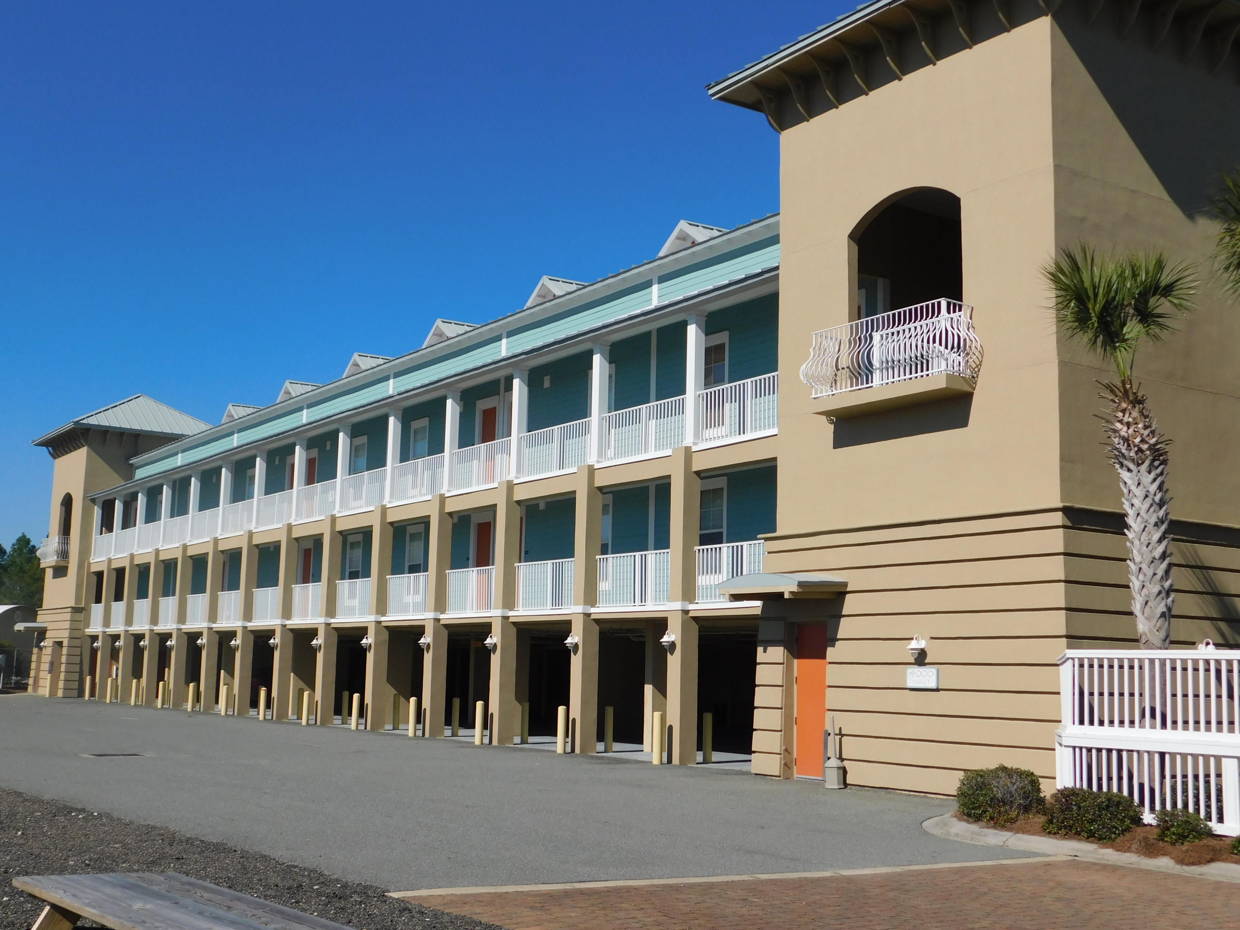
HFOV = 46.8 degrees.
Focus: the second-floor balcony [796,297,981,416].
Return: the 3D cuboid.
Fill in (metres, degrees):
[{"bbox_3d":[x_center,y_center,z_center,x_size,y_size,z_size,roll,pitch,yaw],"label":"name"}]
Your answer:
[{"bbox_3d":[3.900,-1.538,21.126,0.760,1.281,3.112,7,-10,-34],"label":"second-floor balcony"}]

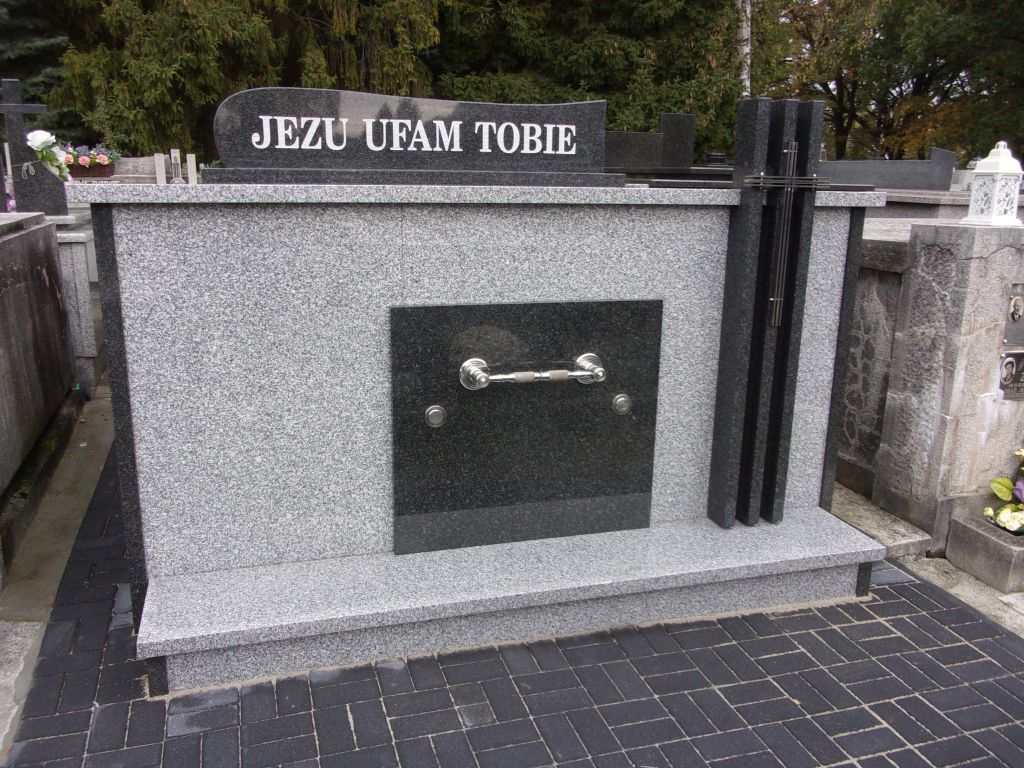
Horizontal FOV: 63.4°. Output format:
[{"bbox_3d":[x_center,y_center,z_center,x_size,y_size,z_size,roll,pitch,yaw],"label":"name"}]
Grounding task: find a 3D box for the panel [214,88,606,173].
[{"bbox_3d":[-0.310,-0.853,2.825,1.323,0.253,0.080,-3,15,-16],"label":"panel"}]

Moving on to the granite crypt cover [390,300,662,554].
[{"bbox_3d":[0.063,0.149,3.074,1.018,0.907,0.040,-3,15,-16],"label":"granite crypt cover"}]

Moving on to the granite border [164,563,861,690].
[{"bbox_3d":[0.135,0.804,2.879,2.474,0.150,0.060,-3,15,-16],"label":"granite border"}]

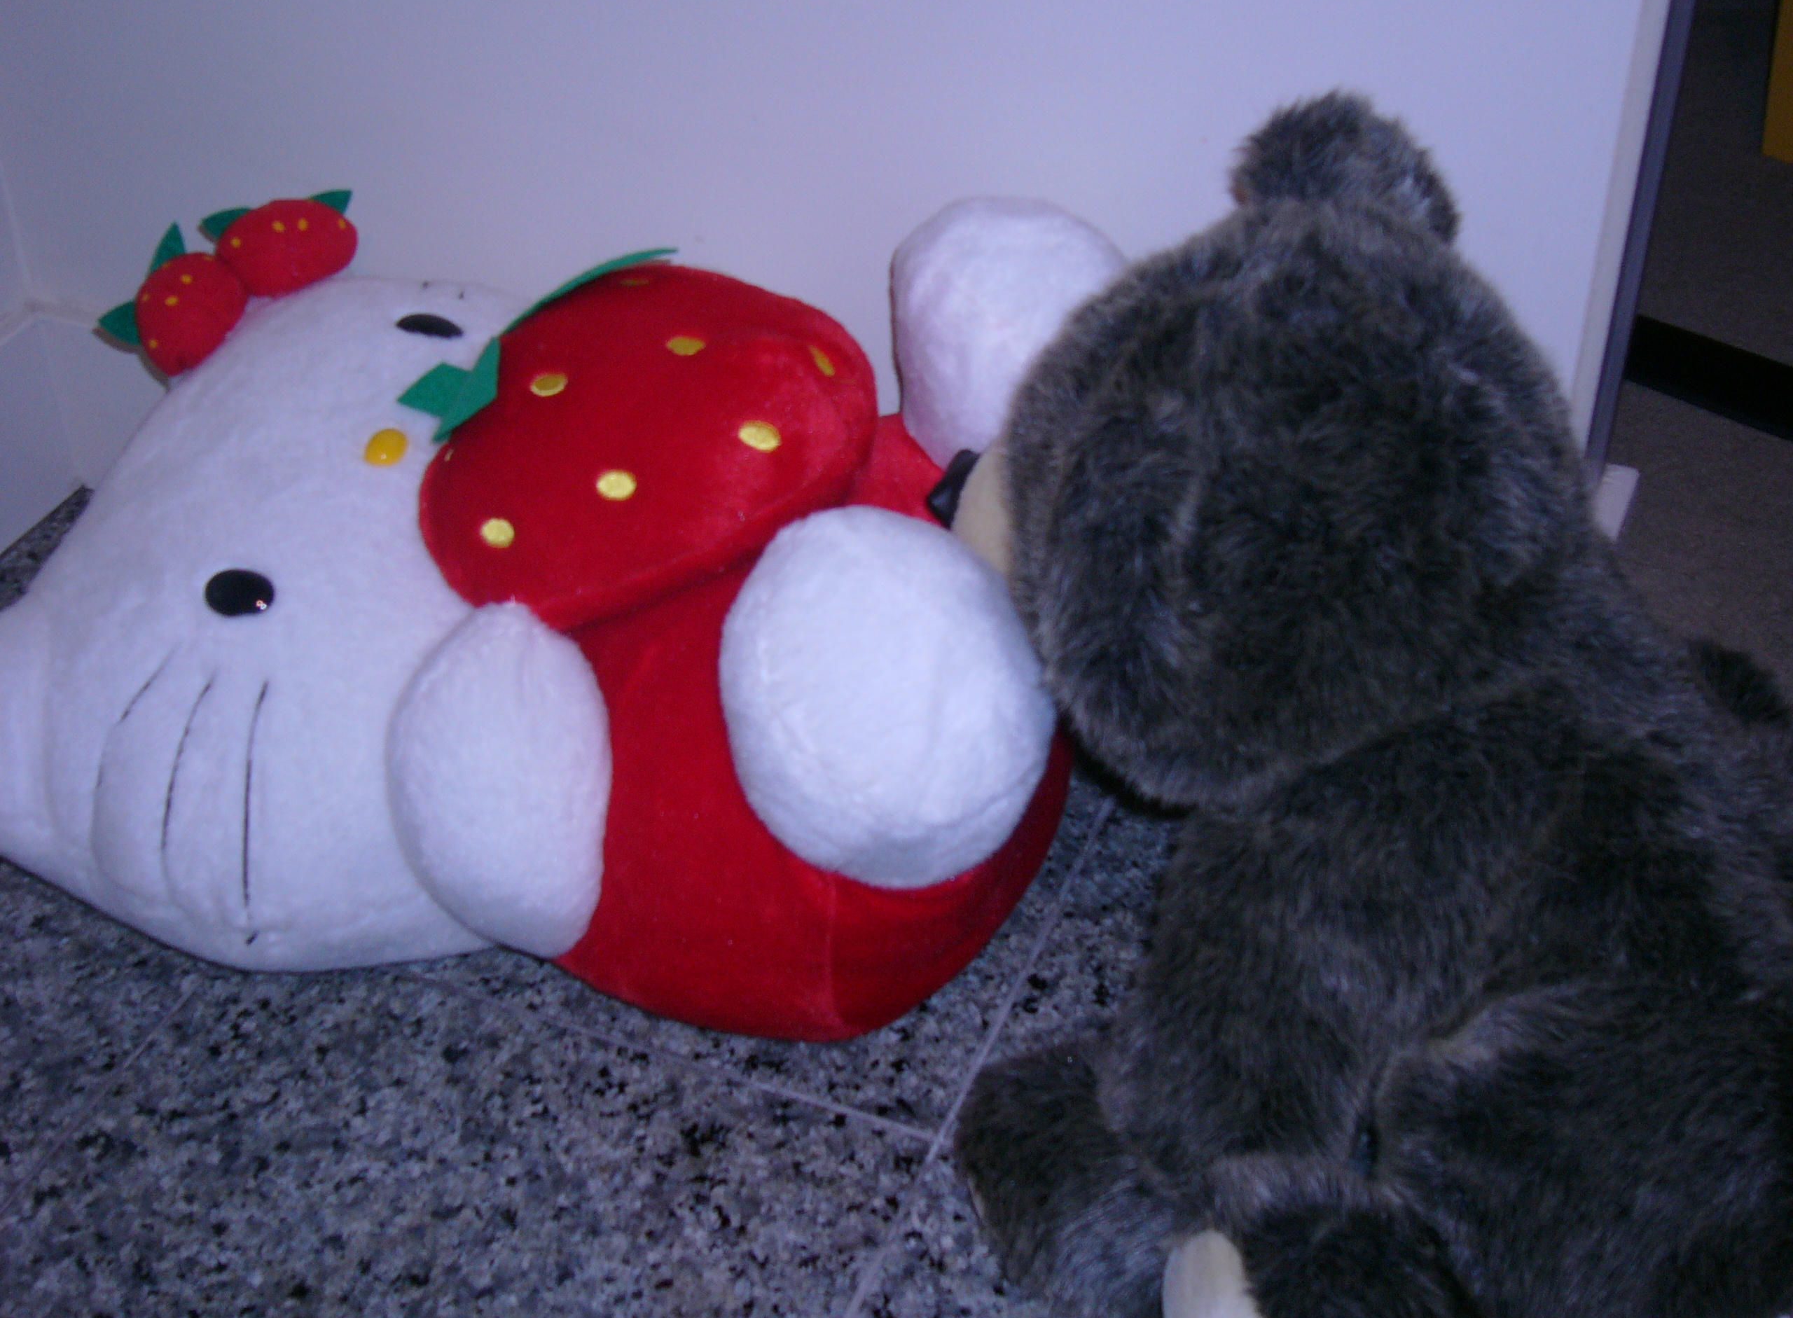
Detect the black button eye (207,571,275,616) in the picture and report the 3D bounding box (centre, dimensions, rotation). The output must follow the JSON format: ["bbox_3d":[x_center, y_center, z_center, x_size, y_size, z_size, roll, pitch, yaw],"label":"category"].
[{"bbox_3d":[-0.238,-0.024,0.845,0.029,0.009,0.020,4,68,15],"label":"black button eye"}]

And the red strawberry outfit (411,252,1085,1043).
[{"bbox_3d":[-0.050,-0.007,0.887,0.250,0.245,0.245,10,49,15],"label":"red strawberry outfit"}]

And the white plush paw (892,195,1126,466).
[{"bbox_3d":[0.046,-0.120,0.871,0.102,0.115,0.098,10,49,15],"label":"white plush paw"}]

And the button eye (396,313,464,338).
[{"bbox_3d":[-0.189,-0.135,0.942,0.029,0.009,0.020,10,34,15],"label":"button eye"}]

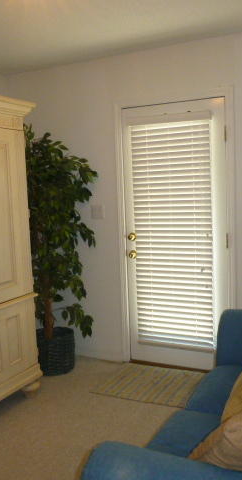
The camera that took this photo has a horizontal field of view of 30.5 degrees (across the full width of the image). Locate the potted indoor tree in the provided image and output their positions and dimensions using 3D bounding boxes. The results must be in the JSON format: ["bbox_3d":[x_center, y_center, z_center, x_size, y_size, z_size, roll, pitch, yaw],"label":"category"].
[{"bbox_3d":[-0.599,0.068,3.513,0.780,1.983,0.640,1,7,24],"label":"potted indoor tree"}]

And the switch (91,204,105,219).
[{"bbox_3d":[-0.184,-0.225,3.624,0.118,0.118,0.012,1,7,24],"label":"switch"}]

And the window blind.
[{"bbox_3d":[0.381,-0.033,3.353,0.643,1.760,0.062,1,7,24],"label":"window blind"}]

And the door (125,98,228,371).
[{"bbox_3d":[0.418,-0.006,3.401,0.806,2.027,0.045,1,7,24],"label":"door"}]

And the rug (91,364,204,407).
[{"bbox_3d":[0.319,1.057,3.236,0.920,0.010,0.565,1,7,24],"label":"rug"}]

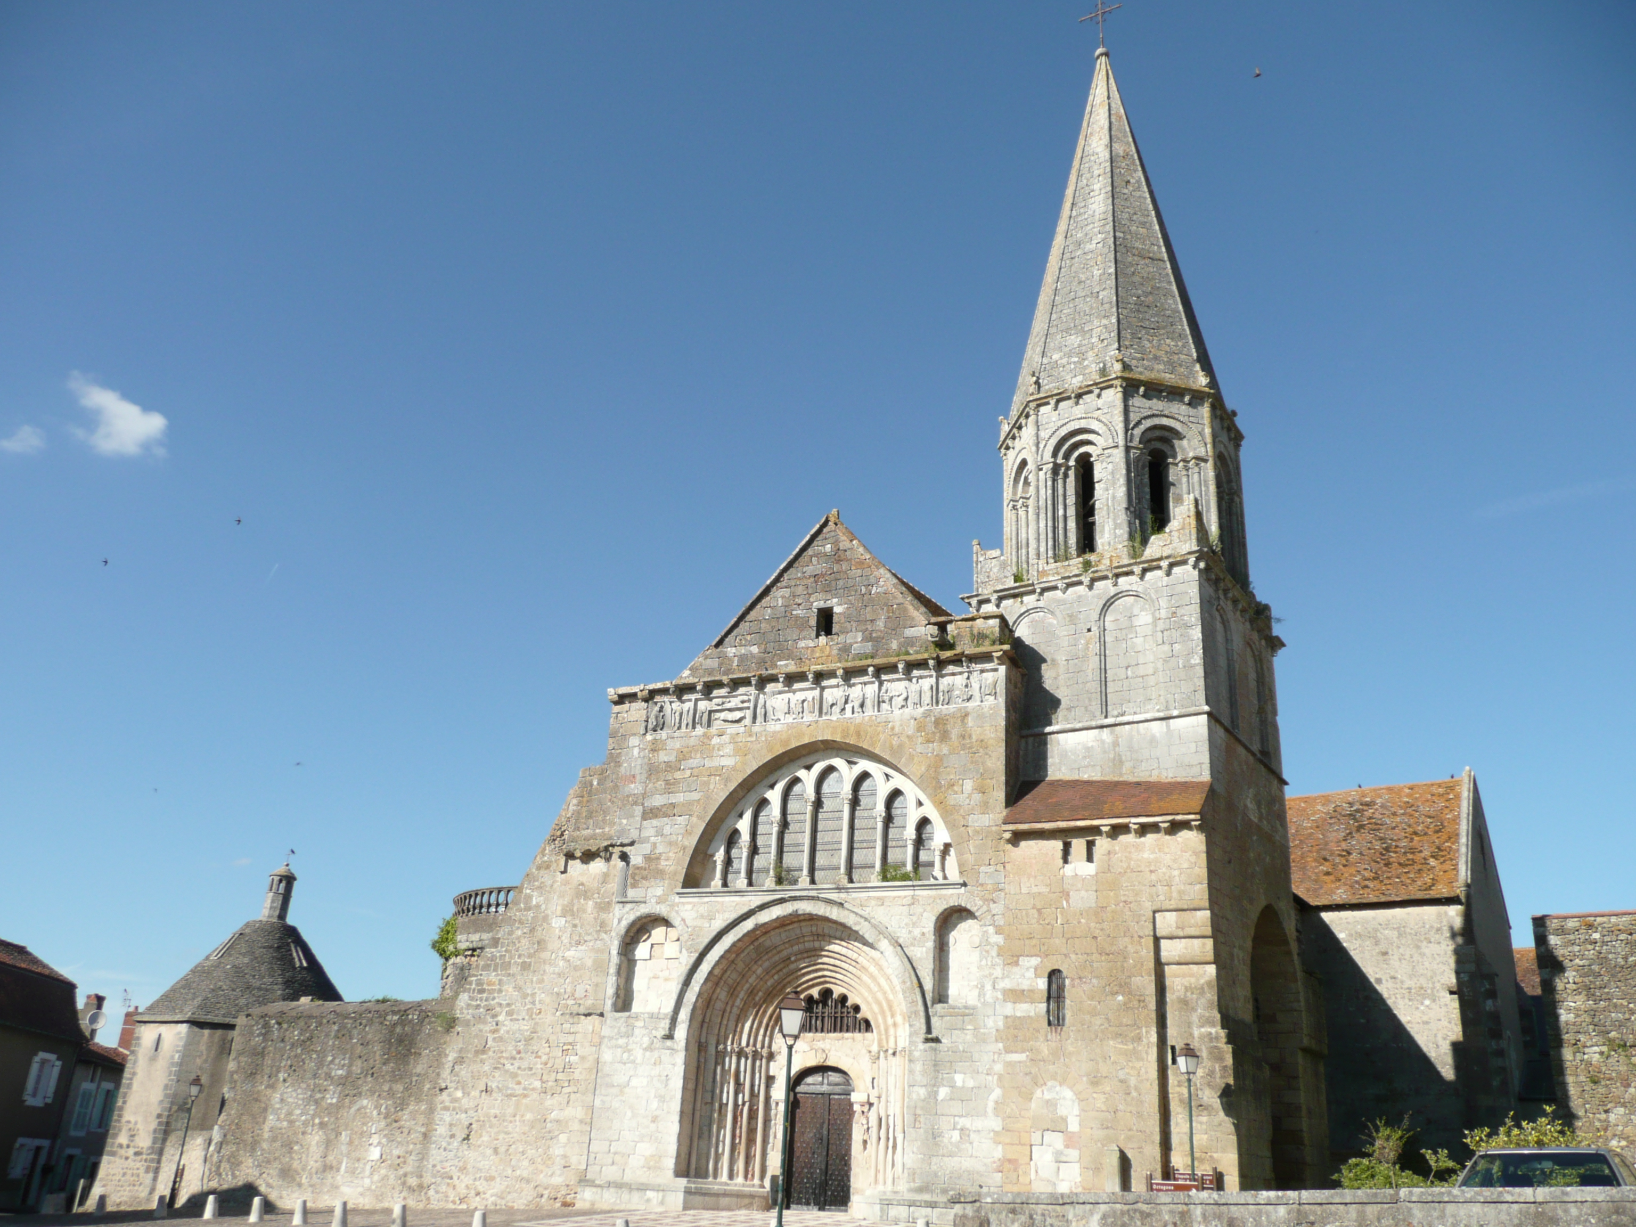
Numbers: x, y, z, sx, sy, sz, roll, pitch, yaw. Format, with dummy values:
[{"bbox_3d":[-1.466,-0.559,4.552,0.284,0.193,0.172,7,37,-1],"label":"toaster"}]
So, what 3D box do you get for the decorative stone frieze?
[{"bbox_3d":[-0.557,2.178,35.214,11.840,1.480,0.450,-7,-26,24],"label":"decorative stone frieze"}]

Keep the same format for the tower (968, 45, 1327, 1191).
[{"bbox_3d":[8.751,-2.568,37.826,6.778,36.556,7.030,-12,-28,32],"label":"tower"}]

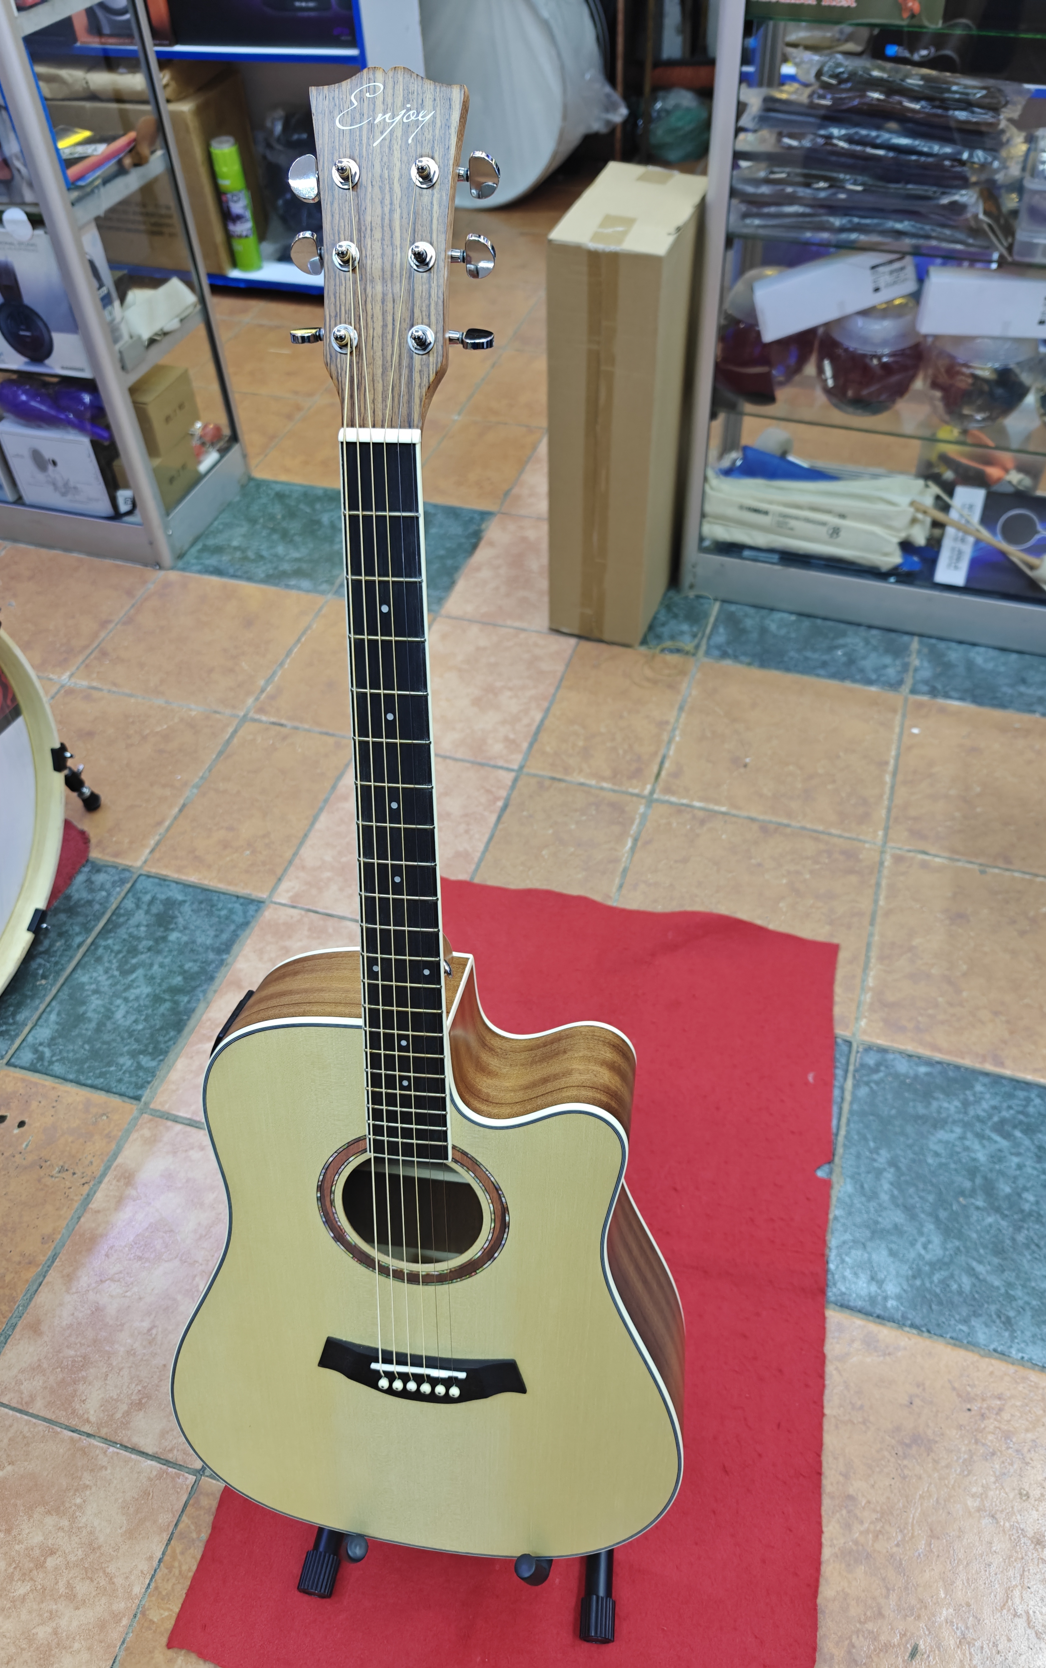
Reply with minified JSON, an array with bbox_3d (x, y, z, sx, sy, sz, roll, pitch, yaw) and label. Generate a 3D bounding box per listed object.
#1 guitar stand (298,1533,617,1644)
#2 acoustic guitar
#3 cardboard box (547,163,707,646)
[{"bbox_3d":[-0.050,0.482,1.017,0.290,0.330,0.310,4,48,7],"label":"guitar stand"},{"bbox_3d":[-0.069,0.087,0.791,0.402,1.034,0.128,3,23,7],"label":"acoustic guitar"},{"bbox_3d":[0.161,-0.650,1.823,0.156,0.635,0.300,14,50,14],"label":"cardboard box"}]

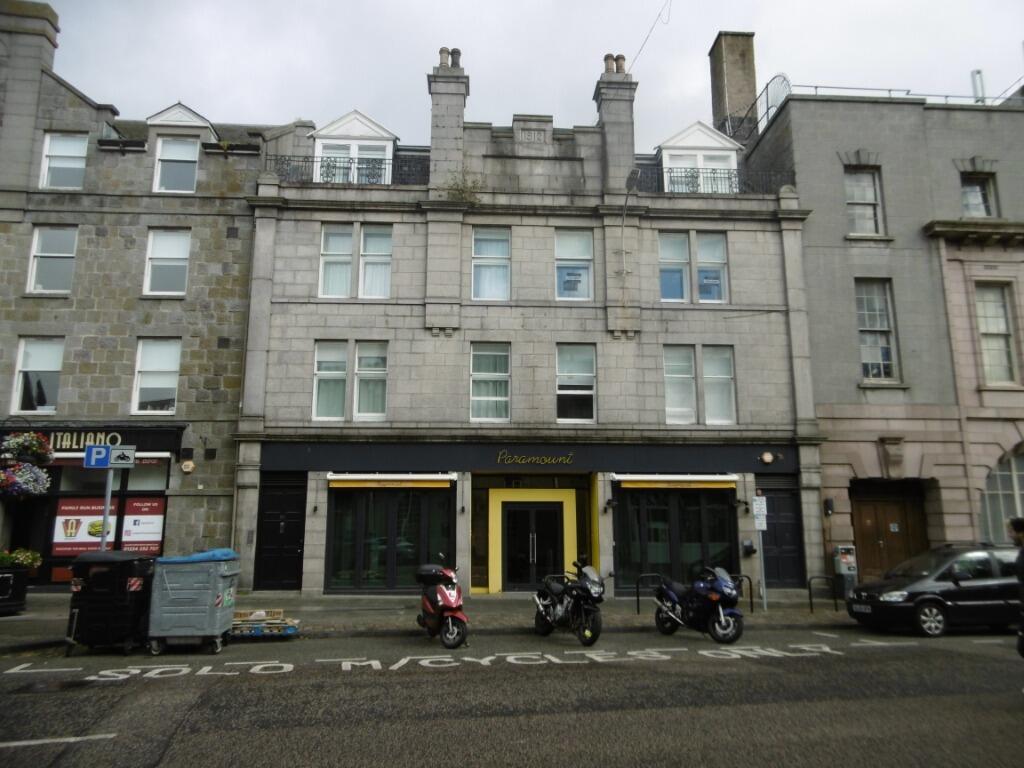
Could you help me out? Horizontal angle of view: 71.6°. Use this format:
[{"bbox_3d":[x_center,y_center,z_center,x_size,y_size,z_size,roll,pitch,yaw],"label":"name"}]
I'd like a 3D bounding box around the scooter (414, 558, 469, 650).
[{"bbox_3d":[-1.157,3.653,11.827,0.720,1.240,1.900,4,-11,-20],"label":"scooter"}]

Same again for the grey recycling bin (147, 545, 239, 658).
[{"bbox_3d":[-4.919,3.450,11.257,1.170,1.420,0.970,0,-11,-2],"label":"grey recycling bin"}]

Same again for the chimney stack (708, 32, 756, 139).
[{"bbox_3d":[7.436,-9.564,23.728,1.130,4.100,1.100,0,-11,-3],"label":"chimney stack"}]

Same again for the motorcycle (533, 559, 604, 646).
[{"bbox_3d":[0.894,3.651,11.928,0.790,1.260,2.100,5,-12,-26],"label":"motorcycle"}]

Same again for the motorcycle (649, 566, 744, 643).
[{"bbox_3d":[3.094,3.695,12.005,0.750,1.180,2.090,6,-12,-31],"label":"motorcycle"}]

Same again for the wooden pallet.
[{"bbox_3d":[-4.276,4.175,12.466,1.020,0.300,1.200,2,-11,-10],"label":"wooden pallet"}]

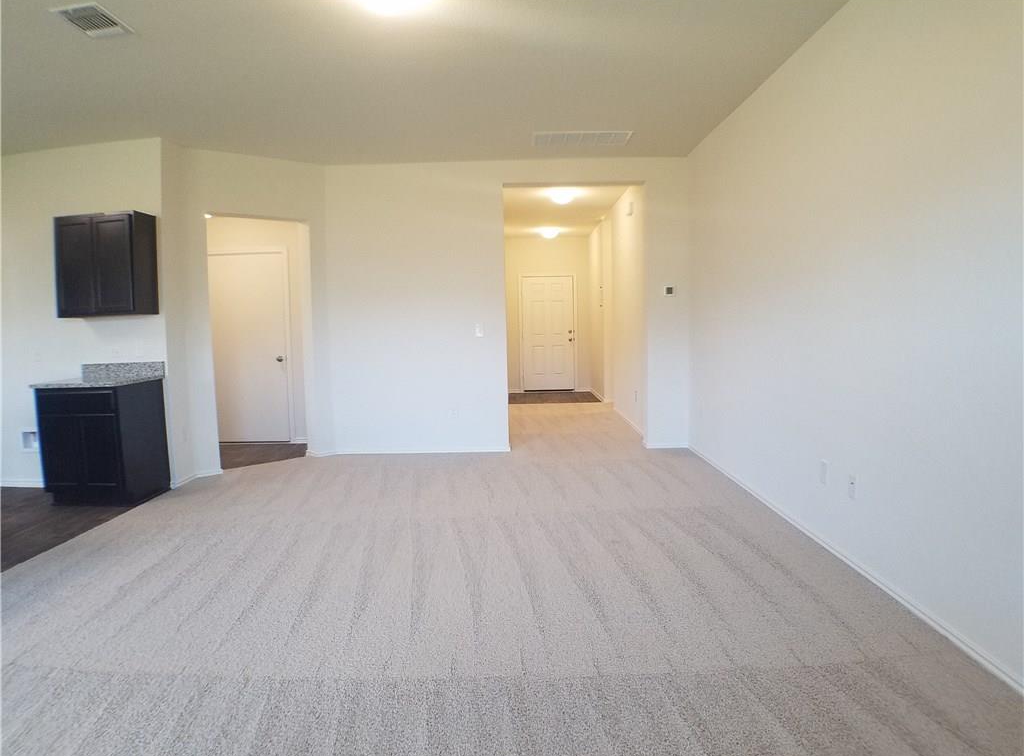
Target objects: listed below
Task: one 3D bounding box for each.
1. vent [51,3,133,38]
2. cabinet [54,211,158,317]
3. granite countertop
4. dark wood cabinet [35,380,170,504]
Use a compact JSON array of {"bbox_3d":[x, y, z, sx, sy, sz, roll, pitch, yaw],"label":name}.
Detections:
[{"bbox_3d":[-2.043,-1.736,3.755,0.260,0.025,0.360,-1,4,6],"label":"vent"},{"bbox_3d":[-3.043,-0.838,5.784,0.606,0.752,0.310,-1,4,3],"label":"cabinet"},{"bbox_3d":[-3.070,-0.028,5.757,0.655,0.136,0.640,-1,4,3],"label":"granite countertop"},{"bbox_3d":[-3.056,0.474,5.803,0.612,0.874,0.612,-1,4,3],"label":"dark wood cabinet"}]

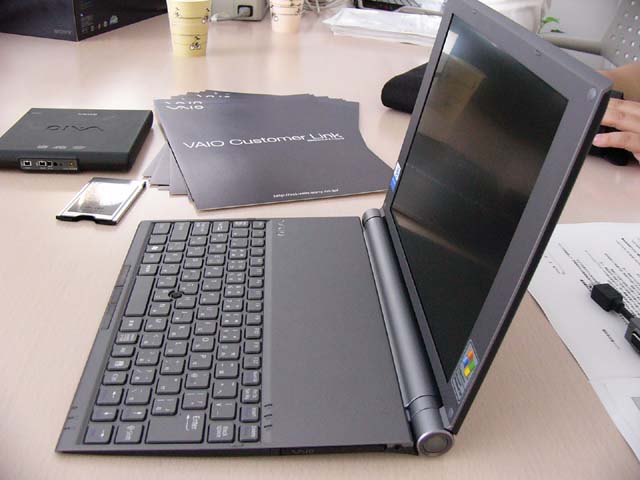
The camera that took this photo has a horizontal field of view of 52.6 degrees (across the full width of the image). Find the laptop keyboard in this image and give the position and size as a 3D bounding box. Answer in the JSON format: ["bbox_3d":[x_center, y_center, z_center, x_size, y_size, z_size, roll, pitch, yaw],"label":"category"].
[{"bbox_3d":[-0.086,0.047,0.450,0.093,0.005,0.248,0,29,-4],"label":"laptop keyboard"}]

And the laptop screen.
[{"bbox_3d":[0.084,-0.042,0.406,0.006,0.158,0.211,10,28,-10],"label":"laptop screen"}]

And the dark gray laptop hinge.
[{"bbox_3d":[0.054,0.046,0.460,0.020,0.020,0.257,2,29,-5],"label":"dark gray laptop hinge"}]

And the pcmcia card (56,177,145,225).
[{"bbox_3d":[-0.196,-0.036,0.589,0.054,0.005,0.086,5,29,1],"label":"pcmcia card"}]

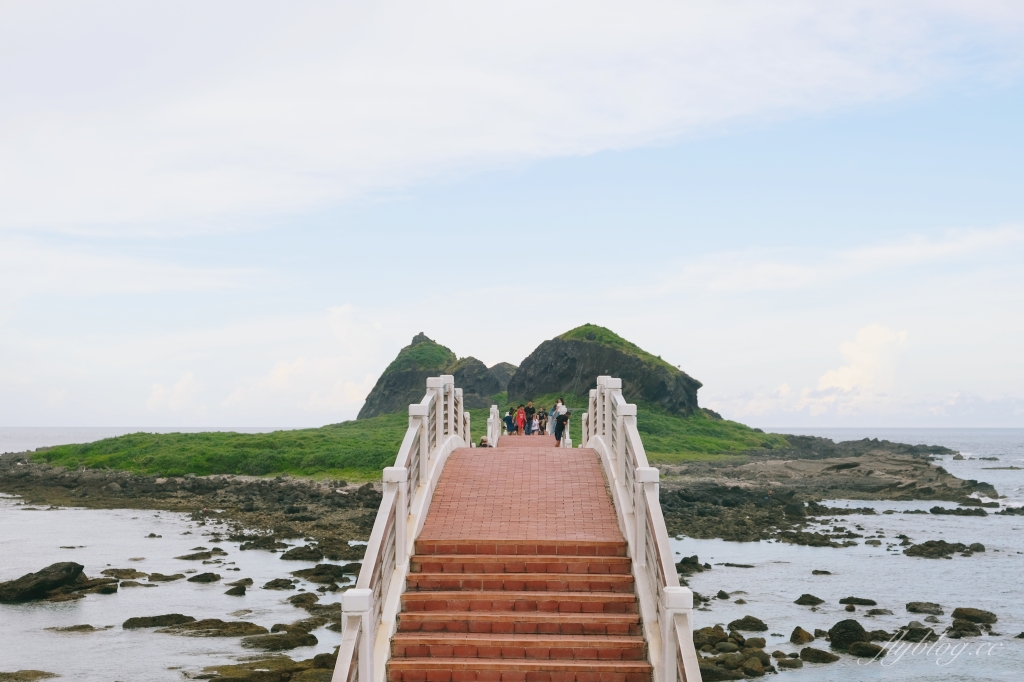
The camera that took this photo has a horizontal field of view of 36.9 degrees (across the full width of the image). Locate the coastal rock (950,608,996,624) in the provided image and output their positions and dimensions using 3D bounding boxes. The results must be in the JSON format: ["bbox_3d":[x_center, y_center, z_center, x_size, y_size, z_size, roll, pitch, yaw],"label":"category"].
[{"bbox_3d":[21.075,12.546,70.135,2.060,0.649,1.236,-1,-3,17],"label":"coastal rock"}]

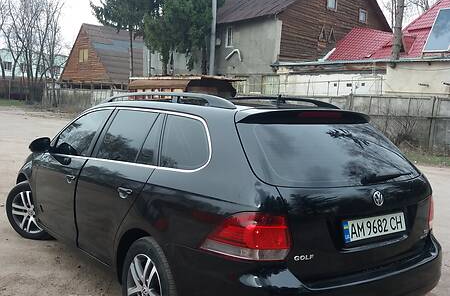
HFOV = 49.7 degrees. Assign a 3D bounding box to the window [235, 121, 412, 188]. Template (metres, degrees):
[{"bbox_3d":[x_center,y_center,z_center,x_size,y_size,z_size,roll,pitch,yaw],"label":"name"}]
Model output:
[{"bbox_3d":[0.672,0.029,2.744,1.240,0.410,0.110,-2,-34,-36],"label":"window"}]

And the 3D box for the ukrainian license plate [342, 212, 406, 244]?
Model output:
[{"bbox_3d":[0.805,0.419,2.583,0.520,0.112,0.015,-2,-9,-36],"label":"ukrainian license plate"}]

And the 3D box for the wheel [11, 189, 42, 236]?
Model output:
[{"bbox_3d":[-1.985,0.643,5.070,0.455,0.455,0.170,3,5,15],"label":"wheel"}]

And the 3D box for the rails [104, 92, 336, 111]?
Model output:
[{"bbox_3d":[-0.066,-0.352,3.729,1.140,0.100,1.800,-2,6,-36],"label":"rails"}]

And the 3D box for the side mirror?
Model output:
[{"bbox_3d":[-1.654,-0.028,4.339,0.190,0.145,0.110,-2,6,-36],"label":"side mirror"}]

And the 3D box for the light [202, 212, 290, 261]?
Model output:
[{"bbox_3d":[0.097,0.418,2.361,0.330,0.220,0.360,-2,6,-36],"label":"light"}]

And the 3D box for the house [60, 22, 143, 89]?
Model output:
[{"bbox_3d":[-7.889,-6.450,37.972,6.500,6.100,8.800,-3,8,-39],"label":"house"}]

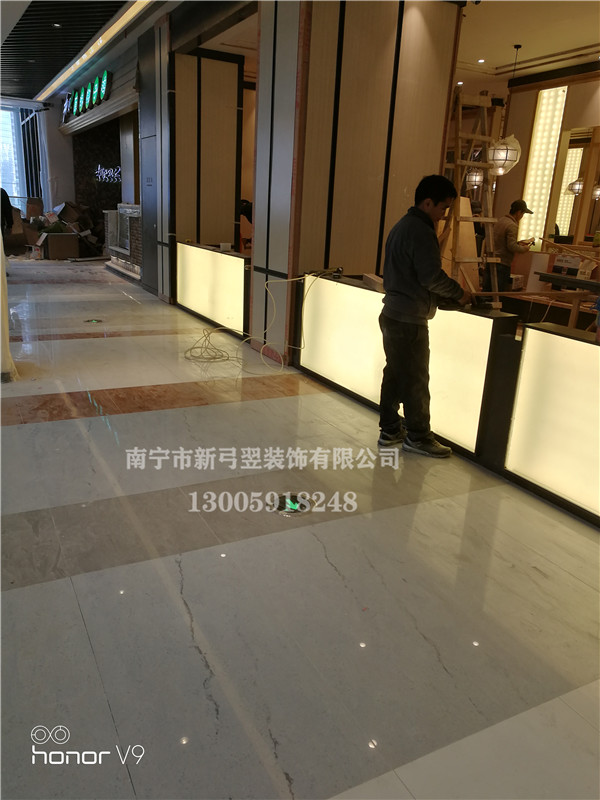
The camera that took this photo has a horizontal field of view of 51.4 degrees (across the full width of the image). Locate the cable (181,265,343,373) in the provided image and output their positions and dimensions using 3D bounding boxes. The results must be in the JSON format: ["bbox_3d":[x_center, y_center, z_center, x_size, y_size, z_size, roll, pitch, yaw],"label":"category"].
[{"bbox_3d":[-0.428,-0.776,5.613,0.970,0.940,1.720,-6,19,-27],"label":"cable"}]

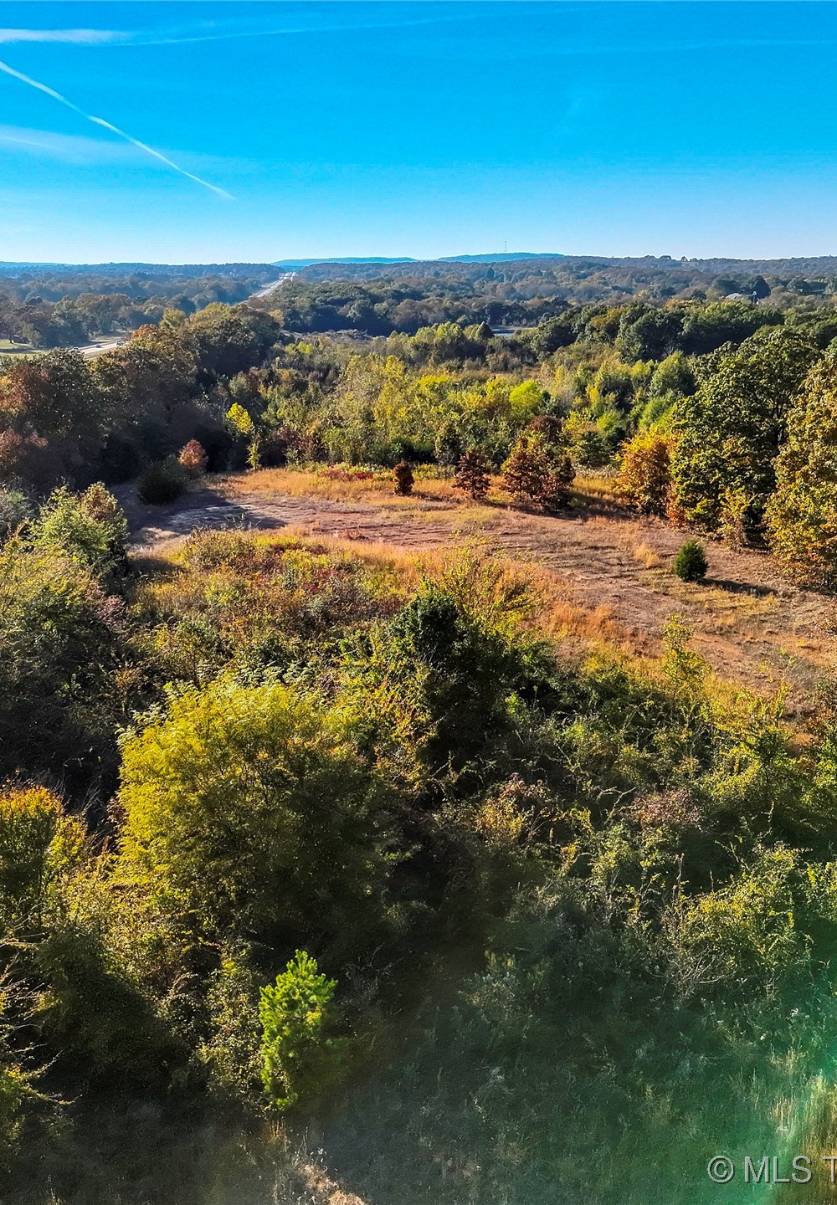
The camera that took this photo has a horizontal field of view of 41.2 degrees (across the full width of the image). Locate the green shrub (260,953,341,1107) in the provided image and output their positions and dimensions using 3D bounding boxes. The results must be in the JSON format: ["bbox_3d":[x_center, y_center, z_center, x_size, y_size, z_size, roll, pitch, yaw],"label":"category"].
[{"bbox_3d":[-2.756,9.972,25.950,1.900,3.840,1.900,0,17,0],"label":"green shrub"}]

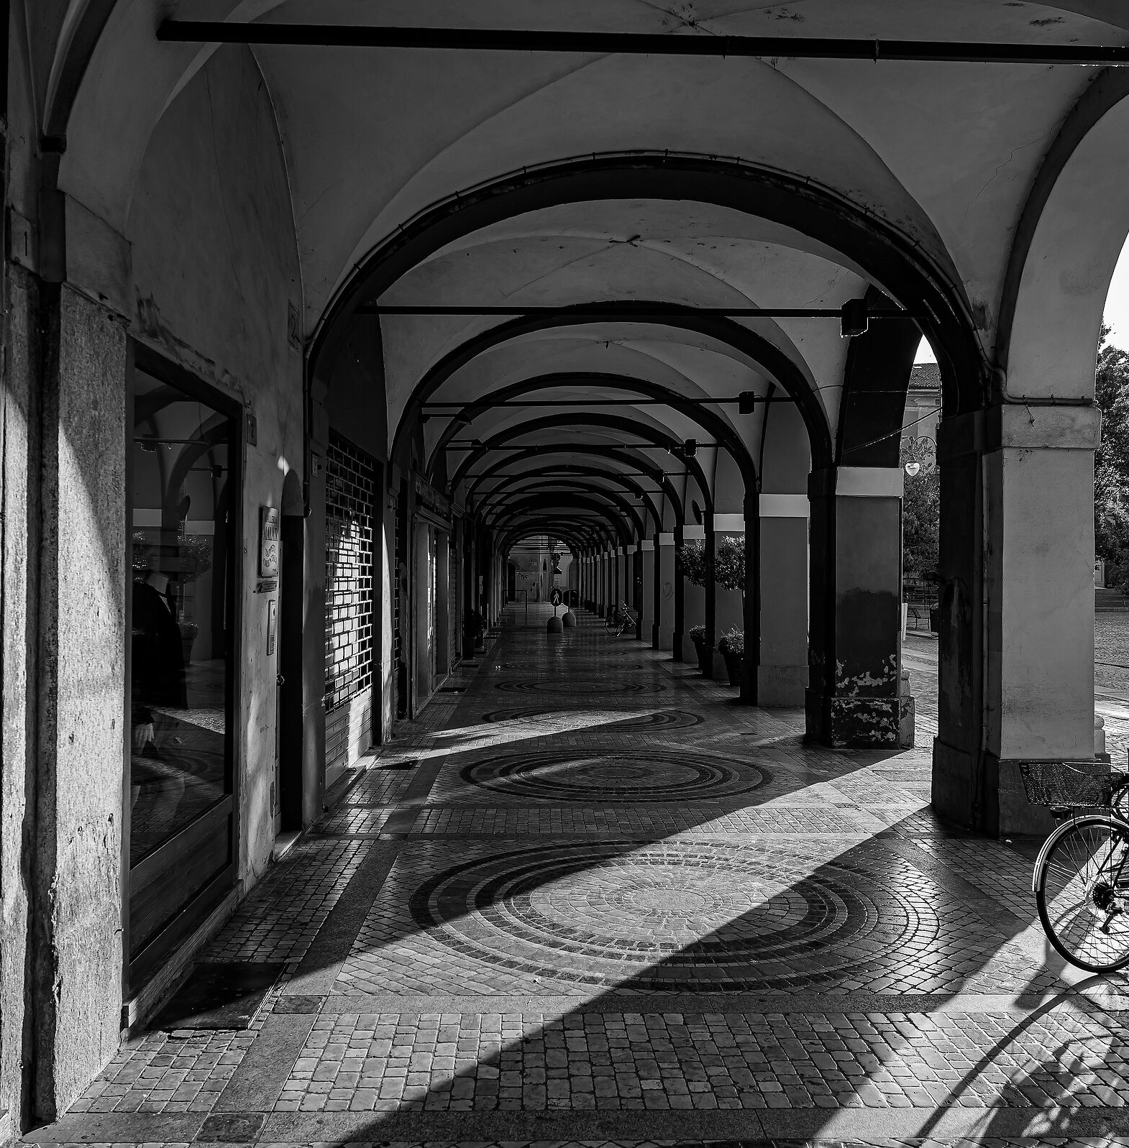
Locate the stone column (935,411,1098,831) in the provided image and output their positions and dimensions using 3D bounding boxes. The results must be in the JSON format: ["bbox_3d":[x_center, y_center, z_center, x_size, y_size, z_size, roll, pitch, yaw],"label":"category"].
[{"bbox_3d":[3.266,0.314,8.338,0.860,2.926,1.020,0,0,-2],"label":"stone column"}]

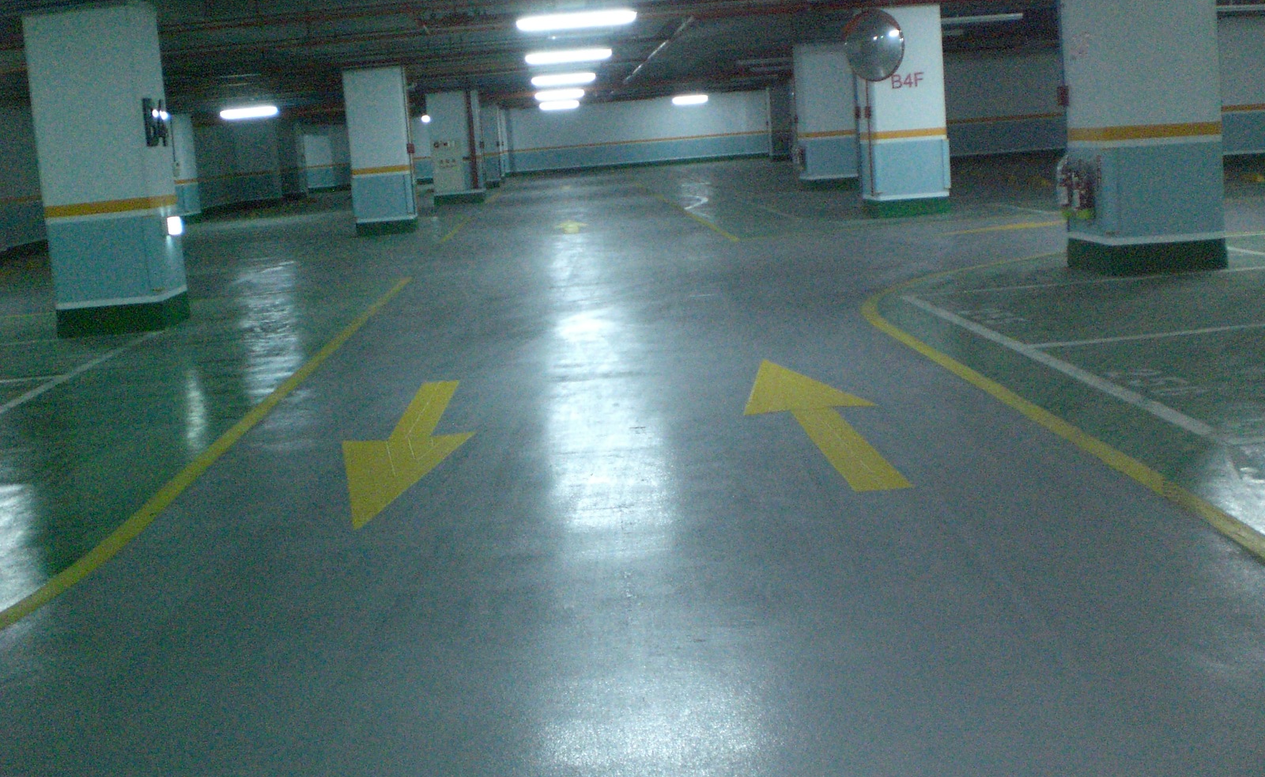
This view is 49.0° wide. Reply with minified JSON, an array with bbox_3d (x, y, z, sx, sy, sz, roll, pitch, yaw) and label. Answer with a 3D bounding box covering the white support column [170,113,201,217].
[{"bbox_3d":[-10.845,-5.146,32.746,0.883,2.551,0.858,-5,10,-2],"label":"white support column"}]

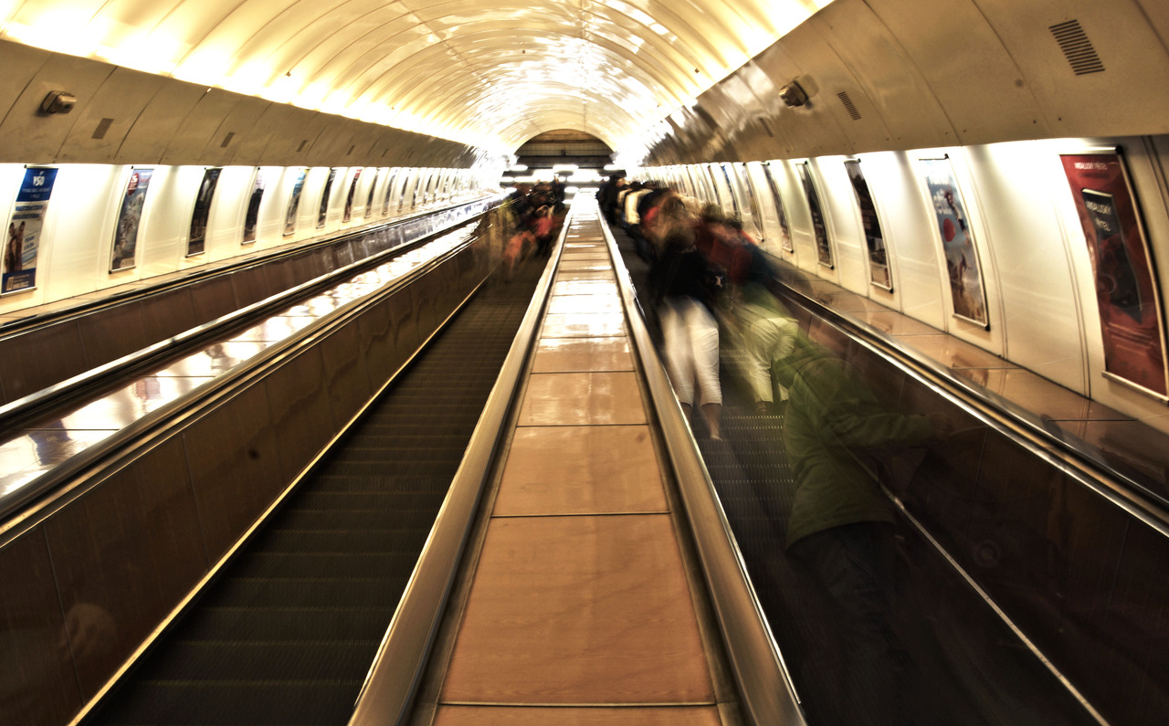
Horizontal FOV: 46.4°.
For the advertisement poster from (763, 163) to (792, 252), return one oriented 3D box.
[{"bbox_3d":[2.241,-1.805,15.751,0.050,1.030,0.710,-15,8,2],"label":"advertisement poster"}]

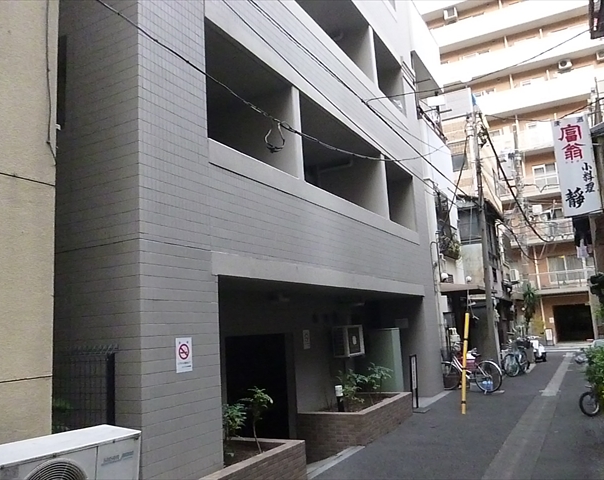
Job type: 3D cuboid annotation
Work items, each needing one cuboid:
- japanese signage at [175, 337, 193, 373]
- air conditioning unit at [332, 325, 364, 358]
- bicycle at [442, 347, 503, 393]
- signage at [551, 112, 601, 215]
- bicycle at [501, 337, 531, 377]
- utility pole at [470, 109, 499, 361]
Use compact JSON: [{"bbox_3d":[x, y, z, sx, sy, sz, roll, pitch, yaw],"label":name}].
[{"bbox_3d":[-1.038,1.019,4.578,0.020,0.302,0.210,-9,-11,28],"label":"japanese signage"},{"bbox_3d":[0.885,1.897,9.715,0.290,0.540,0.750,-9,-11,28],"label":"air conditioning unit"},{"bbox_3d":[3.715,2.926,11.756,0.560,1.000,1.750,4,-13,-37],"label":"bicycle"},{"bbox_3d":[4.926,-1.329,9.310,0.556,1.745,0.180,-8,-11,22],"label":"signage"},{"bbox_3d":[6.024,3.265,14.505,0.560,1.000,1.700,-13,-14,43],"label":"bicycle"},{"bbox_3d":[4.591,0.033,12.965,0.260,6.999,0.260,-9,-11,28],"label":"utility pole"}]

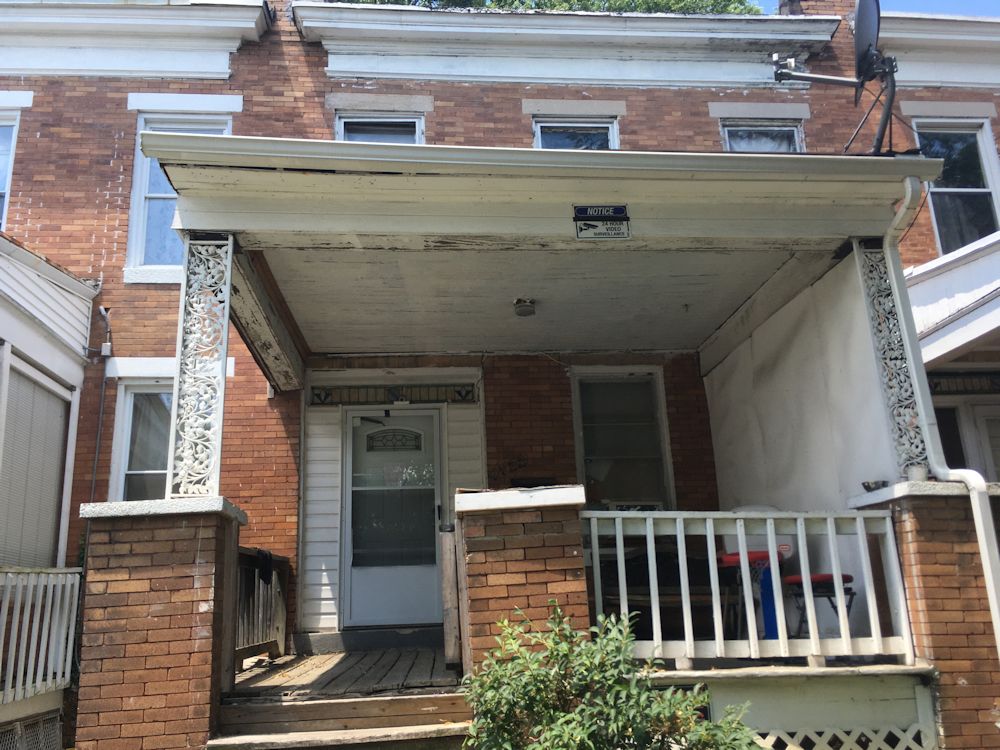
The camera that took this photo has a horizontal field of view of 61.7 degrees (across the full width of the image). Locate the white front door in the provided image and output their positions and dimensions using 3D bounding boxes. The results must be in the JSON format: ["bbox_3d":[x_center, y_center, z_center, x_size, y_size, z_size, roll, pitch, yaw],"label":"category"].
[{"bbox_3d":[-1.012,1.311,7.964,0.907,2.028,0.060,-1,-15,-6],"label":"white front door"}]

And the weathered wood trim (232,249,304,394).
[{"bbox_3d":[-1.885,-0.464,6.676,0.280,0.330,3.250,-1,-15,-6],"label":"weathered wood trim"}]

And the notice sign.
[{"bbox_3d":[0.612,-0.912,5.018,0.330,0.225,0.015,-1,-15,-6],"label":"notice sign"}]

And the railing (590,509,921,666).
[{"bbox_3d":[1.383,1.224,4.801,1.880,0.870,0.100,-1,-15,-6],"label":"railing"}]

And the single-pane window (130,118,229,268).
[{"bbox_3d":[-3.290,-1.890,8.643,0.920,1.700,0.100,-1,-15,-6],"label":"single-pane window"}]

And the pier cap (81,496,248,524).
[{"bbox_3d":[-1.827,0.765,4.633,0.710,0.080,0.650,-1,-15,-6],"label":"pier cap"}]

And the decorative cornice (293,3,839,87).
[{"bbox_3d":[0.836,-3.645,9.334,6.130,0.715,0.310,-1,-15,-6],"label":"decorative cornice"}]

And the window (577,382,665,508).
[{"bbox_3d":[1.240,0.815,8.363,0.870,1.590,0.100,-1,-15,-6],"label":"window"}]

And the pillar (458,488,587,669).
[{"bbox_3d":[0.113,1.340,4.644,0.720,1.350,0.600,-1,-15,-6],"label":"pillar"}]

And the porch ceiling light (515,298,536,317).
[{"bbox_3d":[0.203,-0.575,7.014,0.165,0.090,0.165,-1,-15,-6],"label":"porch ceiling light"}]

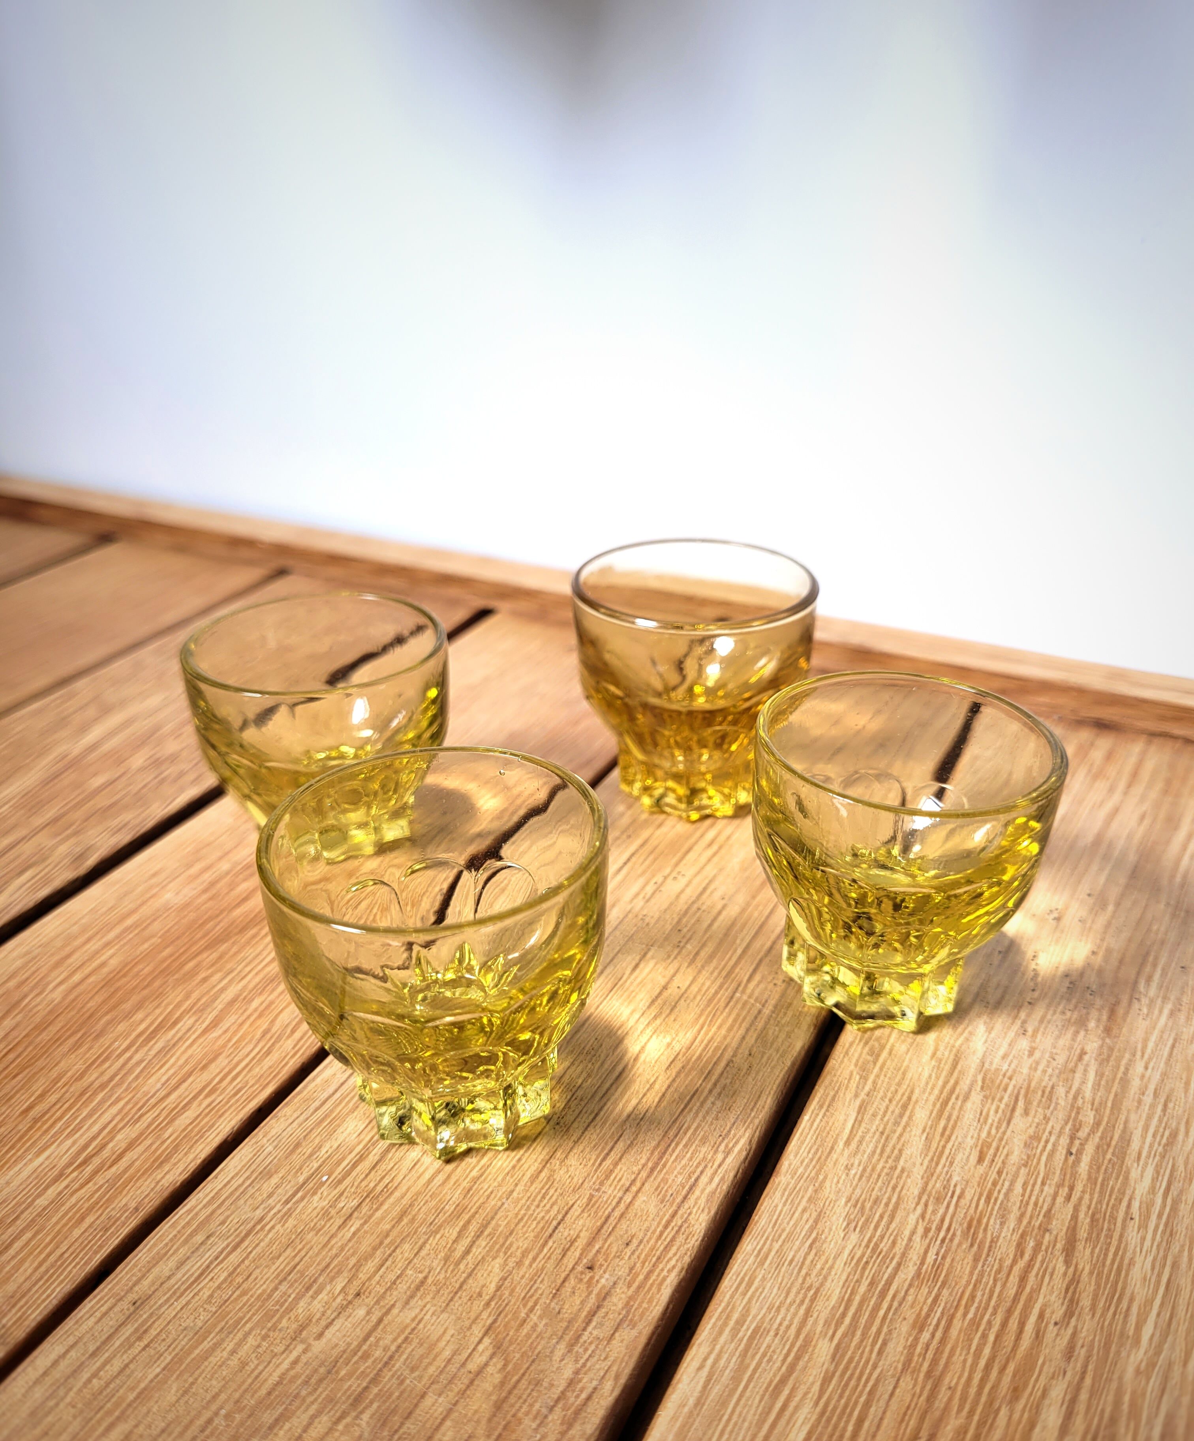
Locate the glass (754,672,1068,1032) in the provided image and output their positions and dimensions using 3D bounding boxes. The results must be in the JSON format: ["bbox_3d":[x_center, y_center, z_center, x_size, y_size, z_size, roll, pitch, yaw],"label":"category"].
[{"bbox_3d":[0.056,0.026,0.226,0.054,0.053,0.054,-1,28,0],"label":"glass"}]

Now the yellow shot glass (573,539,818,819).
[{"bbox_3d":[0.023,-0.008,0.291,0.059,0.054,0.059,-1,28,0],"label":"yellow shot glass"}]

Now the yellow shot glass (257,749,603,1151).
[{"bbox_3d":[-0.025,0.040,0.202,0.054,0.053,0.054,-1,28,1],"label":"yellow shot glass"}]

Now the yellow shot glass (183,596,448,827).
[{"bbox_3d":[-0.060,0.006,0.269,0.054,0.053,0.054,-1,28,0],"label":"yellow shot glass"}]

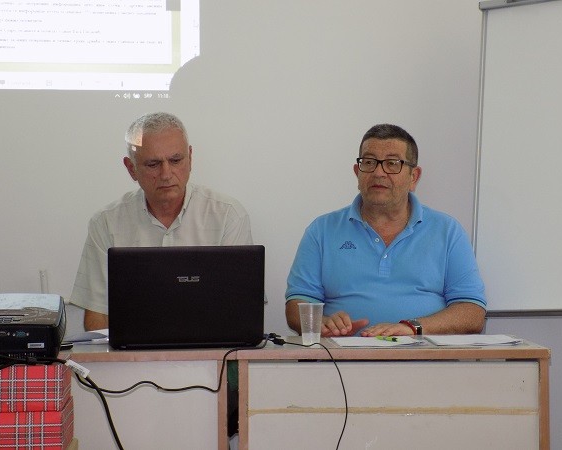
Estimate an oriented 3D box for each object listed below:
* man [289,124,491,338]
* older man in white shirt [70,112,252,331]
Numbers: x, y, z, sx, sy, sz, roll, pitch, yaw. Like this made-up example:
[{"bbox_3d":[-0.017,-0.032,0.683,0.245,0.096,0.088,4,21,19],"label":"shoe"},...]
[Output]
[{"bbox_3d":[0.284,0.375,3.670,0.560,1.310,0.720,0,-1,3],"label":"man"},{"bbox_3d":[-0.303,0.365,3.610,0.540,1.330,0.720,0,-1,-6],"label":"older man in white shirt"}]

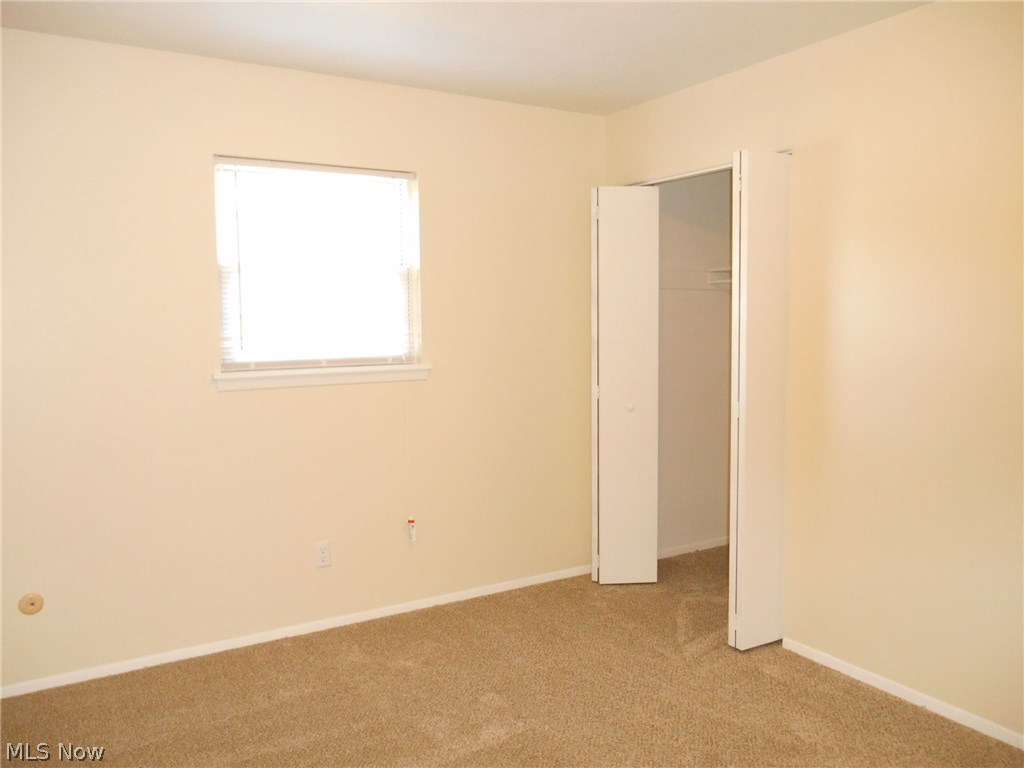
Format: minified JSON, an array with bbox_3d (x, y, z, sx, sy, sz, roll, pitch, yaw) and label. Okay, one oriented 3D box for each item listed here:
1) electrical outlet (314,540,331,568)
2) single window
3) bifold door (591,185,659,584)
[{"bbox_3d":[-0.842,0.763,3.430,0.073,0.116,0.015,-4,6,-31],"label":"electrical outlet"},{"bbox_3d":[-0.825,-0.505,3.378,0.887,0.884,0.100,-4,6,-31],"label":"single window"},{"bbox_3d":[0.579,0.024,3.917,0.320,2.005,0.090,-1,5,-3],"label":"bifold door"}]

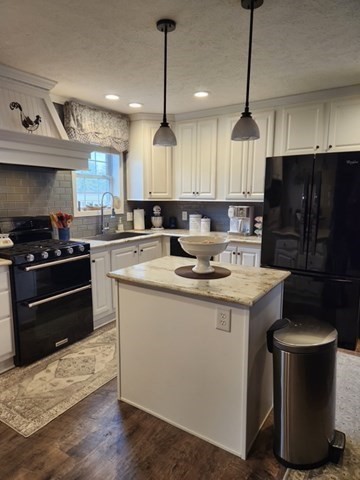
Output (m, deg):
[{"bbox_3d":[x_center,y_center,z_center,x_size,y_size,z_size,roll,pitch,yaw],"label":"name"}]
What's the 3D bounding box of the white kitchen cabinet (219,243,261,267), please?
[{"bbox_3d":[0.865,0.434,4.019,0.643,0.874,0.613,5,9,33],"label":"white kitchen cabinet"}]

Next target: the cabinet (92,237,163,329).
[{"bbox_3d":[-0.850,0.431,3.987,0.613,0.874,1.327,5,9,33],"label":"cabinet"}]

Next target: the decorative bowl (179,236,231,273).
[{"bbox_3d":[0.165,0.107,2.171,0.347,0.217,0.347,0,8,0],"label":"decorative bowl"}]

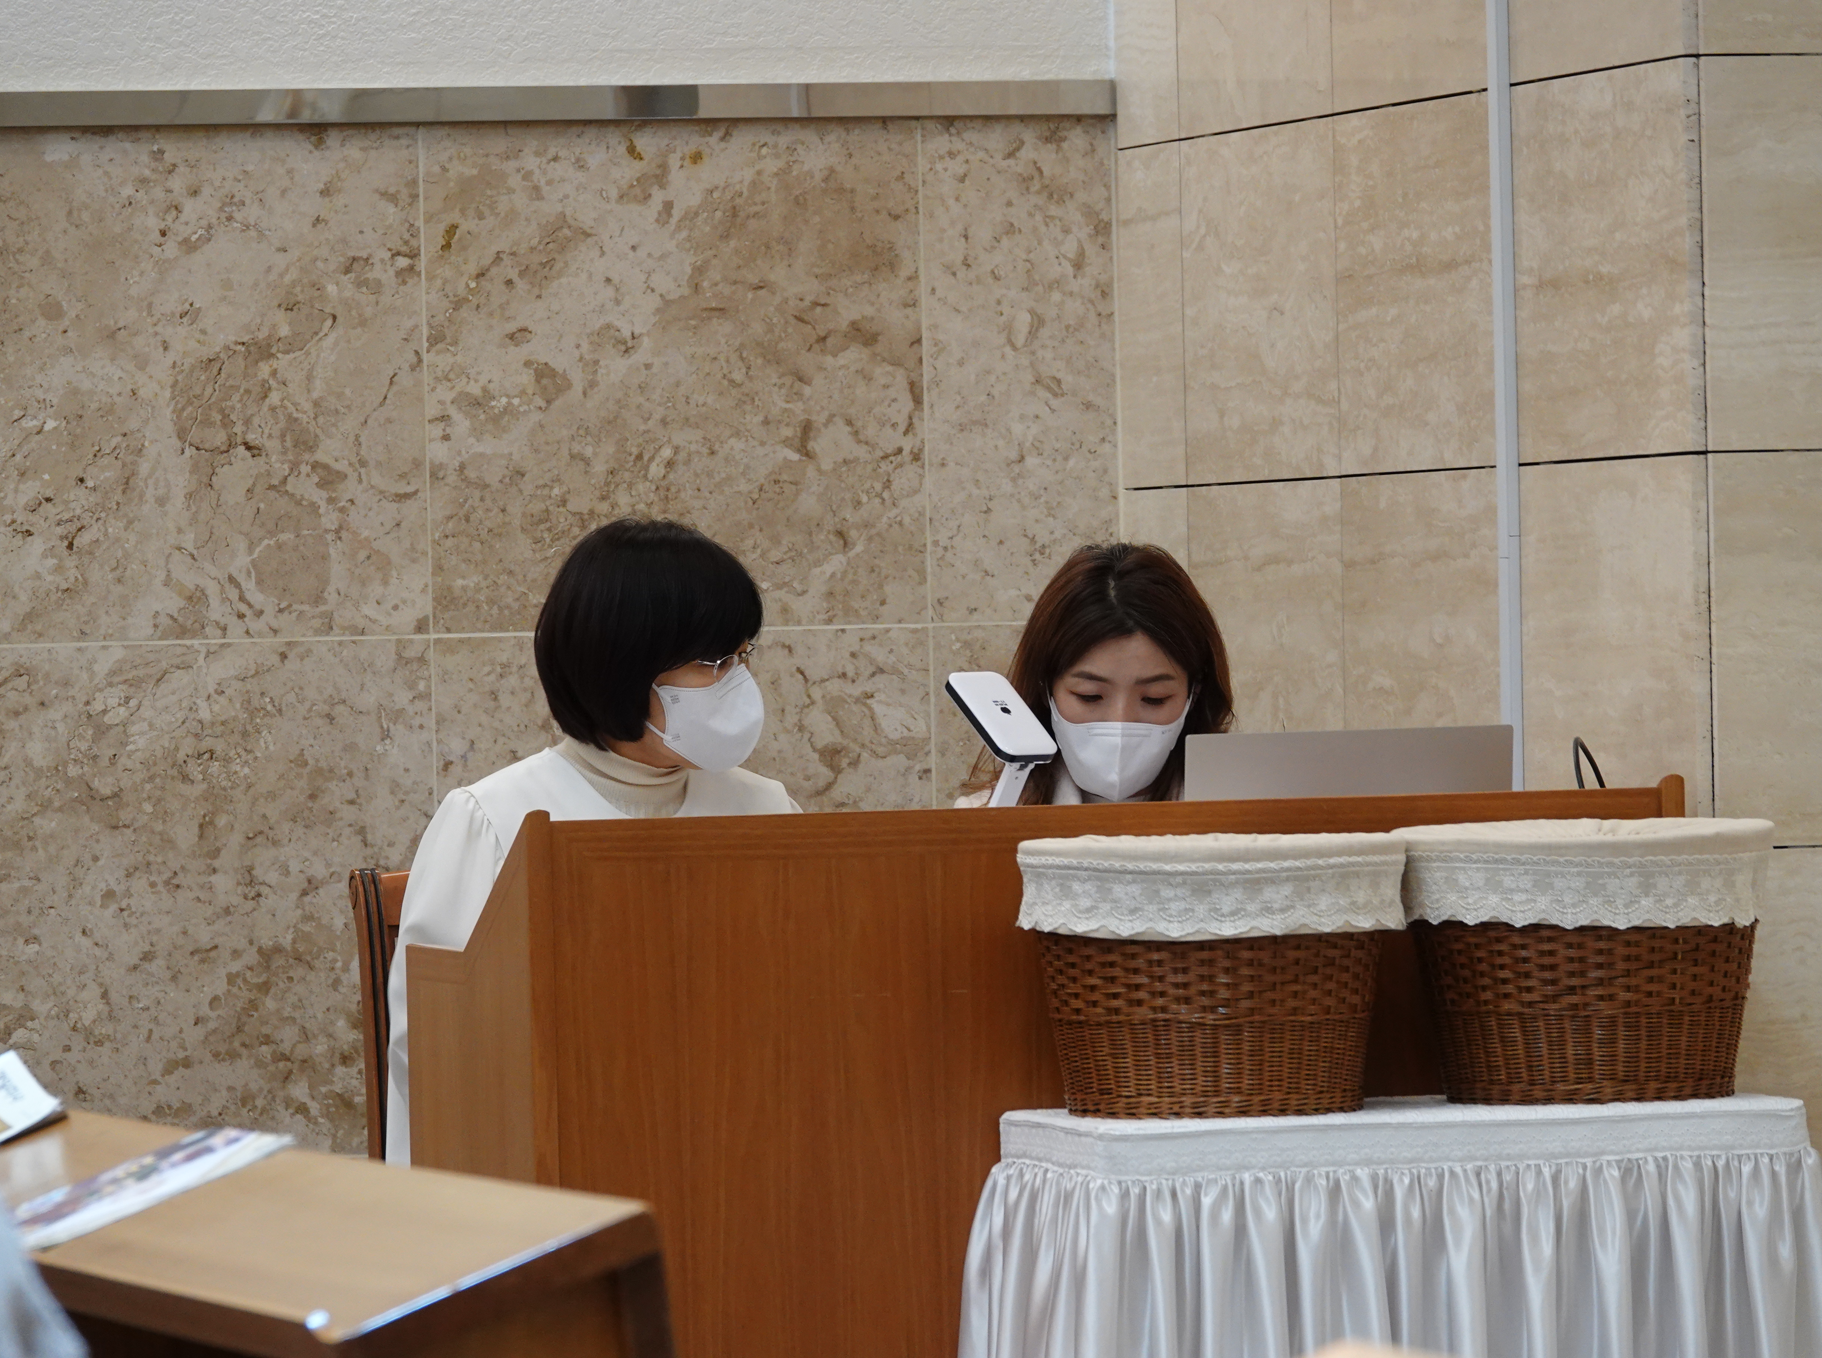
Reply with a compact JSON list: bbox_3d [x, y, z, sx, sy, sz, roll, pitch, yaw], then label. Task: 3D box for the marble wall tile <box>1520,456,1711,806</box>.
[{"bbox_3d":[0.726,-0.027,12.168,0.022,0.398,0.598,-1,0,-15],"label":"marble wall tile"}]

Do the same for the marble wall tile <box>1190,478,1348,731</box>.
[{"bbox_3d":[0.412,-0.024,13.280,0.020,0.400,0.603,-1,0,-15],"label":"marble wall tile"}]

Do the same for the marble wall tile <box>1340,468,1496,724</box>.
[{"bbox_3d":[0.571,-0.025,12.746,0.022,0.398,0.590,-1,0,-15],"label":"marble wall tile"}]

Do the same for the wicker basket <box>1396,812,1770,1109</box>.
[{"bbox_3d":[0.627,0.261,10.870,0.350,0.256,0.350,-1,0,-15],"label":"wicker basket"}]

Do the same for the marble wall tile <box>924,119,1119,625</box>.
[{"bbox_3d":[0.129,-0.364,13.800,0.237,0.597,0.020,-1,0,-15],"label":"marble wall tile"}]

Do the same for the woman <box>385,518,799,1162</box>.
[{"bbox_3d":[-0.190,0.455,11.470,0.520,1.240,0.680,-1,0,-28],"label":"woman"}]

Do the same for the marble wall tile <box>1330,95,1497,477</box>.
[{"bbox_3d":[0.562,-0.428,12.744,0.022,0.398,0.590,-1,0,-15],"label":"marble wall tile"}]

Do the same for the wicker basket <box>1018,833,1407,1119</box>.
[{"bbox_3d":[0.282,0.276,10.950,0.360,0.255,0.355,-1,0,-18],"label":"wicker basket"}]

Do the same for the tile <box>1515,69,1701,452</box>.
[{"bbox_3d":[0.717,-0.429,12.167,0.022,0.398,0.598,-1,0,-15],"label":"tile"}]

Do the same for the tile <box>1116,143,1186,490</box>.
[{"bbox_3d":[0.292,-0.423,13.694,0.020,0.400,0.258,-1,0,-15],"label":"tile"}]

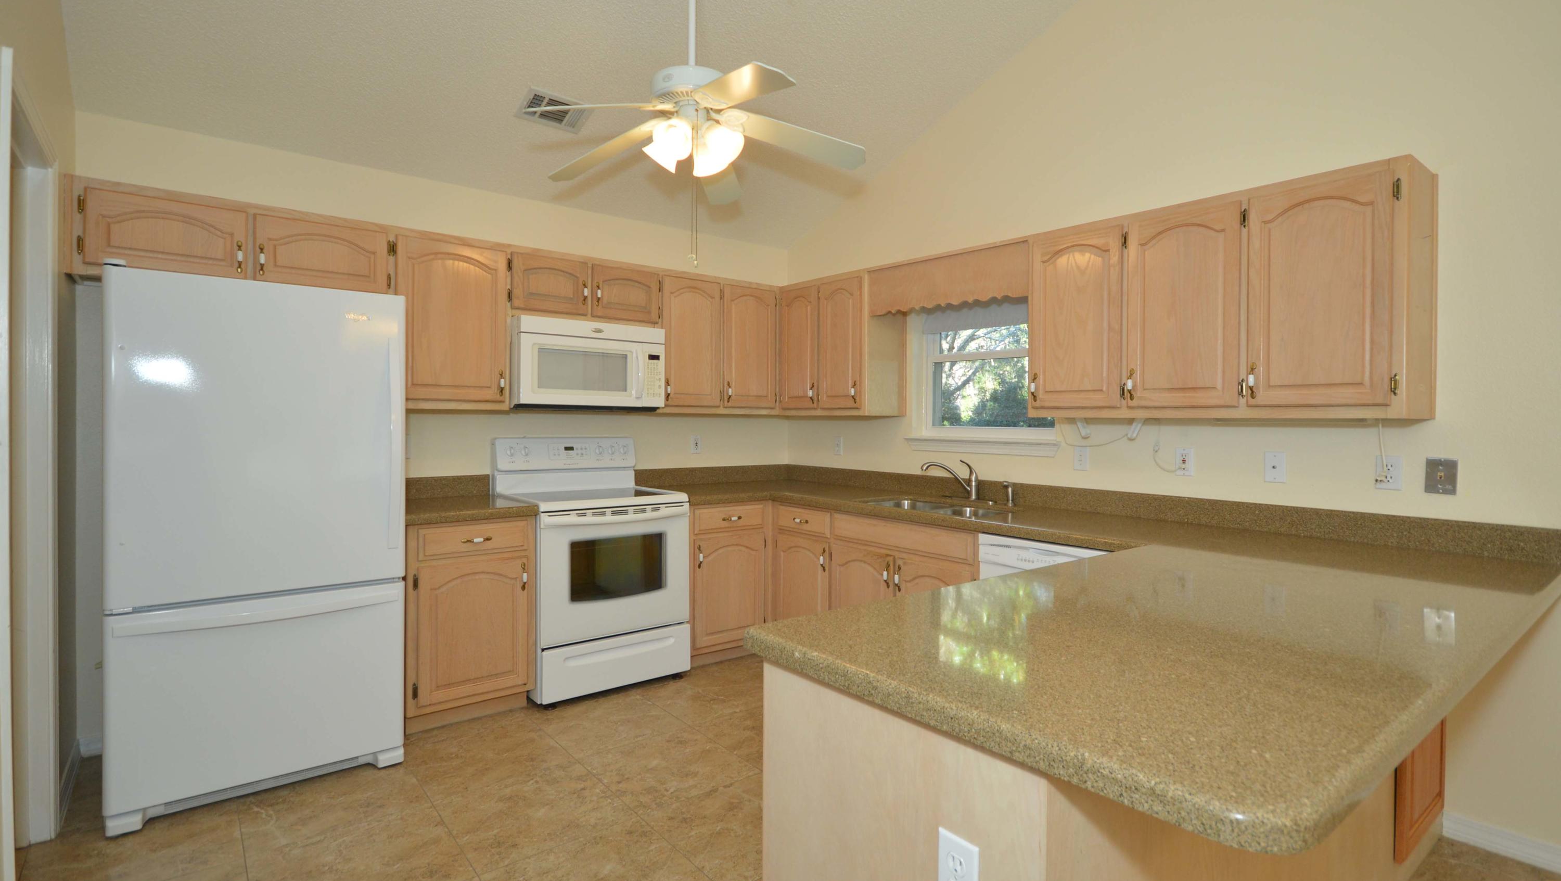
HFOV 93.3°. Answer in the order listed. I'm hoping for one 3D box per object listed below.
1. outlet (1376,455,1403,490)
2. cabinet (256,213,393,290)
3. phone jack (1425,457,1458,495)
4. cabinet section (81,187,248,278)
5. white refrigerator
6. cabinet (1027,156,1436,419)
[{"bbox_3d":[2.034,0.109,2.464,0.014,0.115,0.071,-1,2,-39],"label":"outlet"},{"bbox_3d":[-1.937,-0.748,3.090,0.475,0.282,0.325,-1,2,-39],"label":"cabinet"},{"bbox_3d":[2.117,0.116,2.361,0.014,0.117,0.077,-1,2,-39],"label":"phone jack"},{"bbox_3d":[-2.305,-0.743,2.783,0.458,0.268,0.355,0,2,-38],"label":"cabinet section"},{"bbox_3d":[-1.978,0.331,2.798,0.840,1.770,0.805,-1,2,-39],"label":"white refrigerator"},{"bbox_3d":[1.579,-0.472,2.768,0.334,0.779,1.272,-1,2,-39],"label":"cabinet"}]

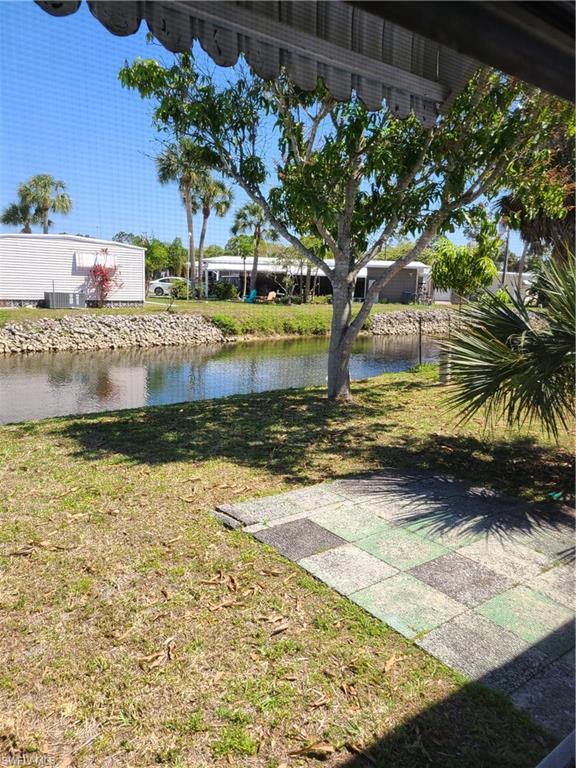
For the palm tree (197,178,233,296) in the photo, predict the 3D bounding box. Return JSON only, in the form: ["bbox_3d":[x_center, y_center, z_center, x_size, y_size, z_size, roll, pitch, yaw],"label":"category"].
[{"bbox_3d":[-5.385,-10.452,41.691,2.819,8.395,2.819,3,11,0],"label":"palm tree"}]

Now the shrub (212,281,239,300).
[{"bbox_3d":[-4.334,-6.484,40.000,1.750,1.400,1.600,1,11,-6],"label":"shrub"}]

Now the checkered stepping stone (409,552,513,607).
[{"bbox_3d":[1.344,1.534,4.485,0.600,0.050,0.600,-6,14,-38],"label":"checkered stepping stone"}]

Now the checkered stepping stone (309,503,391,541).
[{"bbox_3d":[0.602,1.319,5.417,0.600,0.050,0.600,-6,14,-38],"label":"checkered stepping stone"}]

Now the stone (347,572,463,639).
[{"bbox_3d":[0.859,1.584,4.112,0.600,0.050,0.605,-6,14,-39],"label":"stone"}]

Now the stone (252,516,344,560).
[{"bbox_3d":[0.121,1.370,5.028,0.595,0.050,0.586,-6,14,-39],"label":"stone"}]

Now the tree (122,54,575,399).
[{"bbox_3d":[1.117,-2.977,10.097,8.000,6.700,7.000,3,11,5],"label":"tree"}]

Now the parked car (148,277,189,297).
[{"bbox_3d":[-8.069,-7.323,43.500,4.650,1.450,1.820,4,11,10],"label":"parked car"}]

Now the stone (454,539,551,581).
[{"bbox_3d":[1.827,1.482,4.871,0.533,0.050,0.600,-6,14,-39],"label":"stone"}]

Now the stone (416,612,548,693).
[{"bbox_3d":[1.239,1.695,3.637,0.569,0.050,0.604,-6,14,-39],"label":"stone"}]

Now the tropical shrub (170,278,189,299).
[{"bbox_3d":[-7.336,-6.423,39.000,1.250,1.420,1.250,0,11,-11],"label":"tropical shrub"}]

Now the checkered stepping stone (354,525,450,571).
[{"bbox_3d":[0.966,1.426,4.948,0.604,0.050,0.582,-6,14,-39],"label":"checkered stepping stone"}]

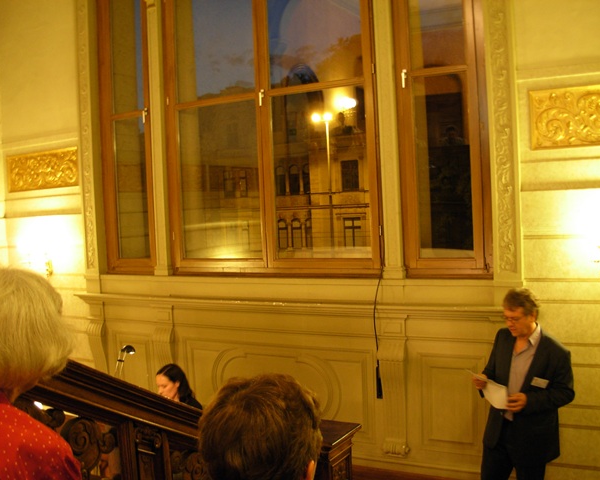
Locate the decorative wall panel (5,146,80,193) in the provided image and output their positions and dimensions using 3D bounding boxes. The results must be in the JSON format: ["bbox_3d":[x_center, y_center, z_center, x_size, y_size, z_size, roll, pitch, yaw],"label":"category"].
[{"bbox_3d":[-3.009,-0.800,8.206,1.212,0.432,0.060,-1,1,31],"label":"decorative wall panel"}]

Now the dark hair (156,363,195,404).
[{"bbox_3d":[-0.800,0.949,4.550,0.250,0.300,0.210,-3,2,-41],"label":"dark hair"}]

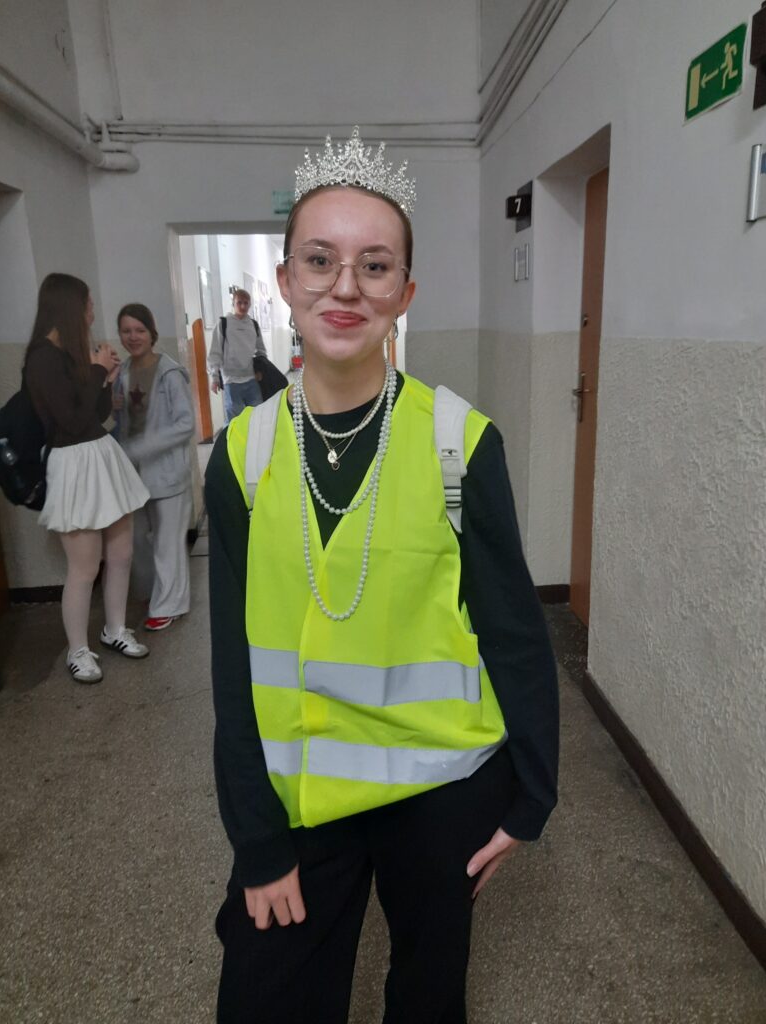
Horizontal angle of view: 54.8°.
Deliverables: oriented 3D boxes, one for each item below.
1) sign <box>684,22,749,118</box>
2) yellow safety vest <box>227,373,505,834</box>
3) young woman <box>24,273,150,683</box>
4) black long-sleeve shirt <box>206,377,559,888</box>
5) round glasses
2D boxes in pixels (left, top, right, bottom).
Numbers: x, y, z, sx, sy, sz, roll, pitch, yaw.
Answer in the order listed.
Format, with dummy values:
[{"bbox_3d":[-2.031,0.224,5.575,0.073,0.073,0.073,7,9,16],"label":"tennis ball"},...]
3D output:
[{"bbox_3d":[0.821,-1.080,1.831,0.012,0.148,0.295,-2,14,-2],"label":"sign"},{"bbox_3d":[-0.003,0.133,1.045,0.380,0.640,0.270,-1,14,4],"label":"yellow safety vest"},{"bbox_3d":[-1.254,-0.124,3.175,0.470,1.723,0.460,-1,14,3],"label":"young woman"},{"bbox_3d":[0.012,0.185,1.064,0.500,0.740,0.270,-1,14,4],"label":"black long-sleeve shirt"},{"bbox_3d":[-0.044,-0.295,0.922,0.140,0.052,0.140,5,14,-4],"label":"round glasses"}]

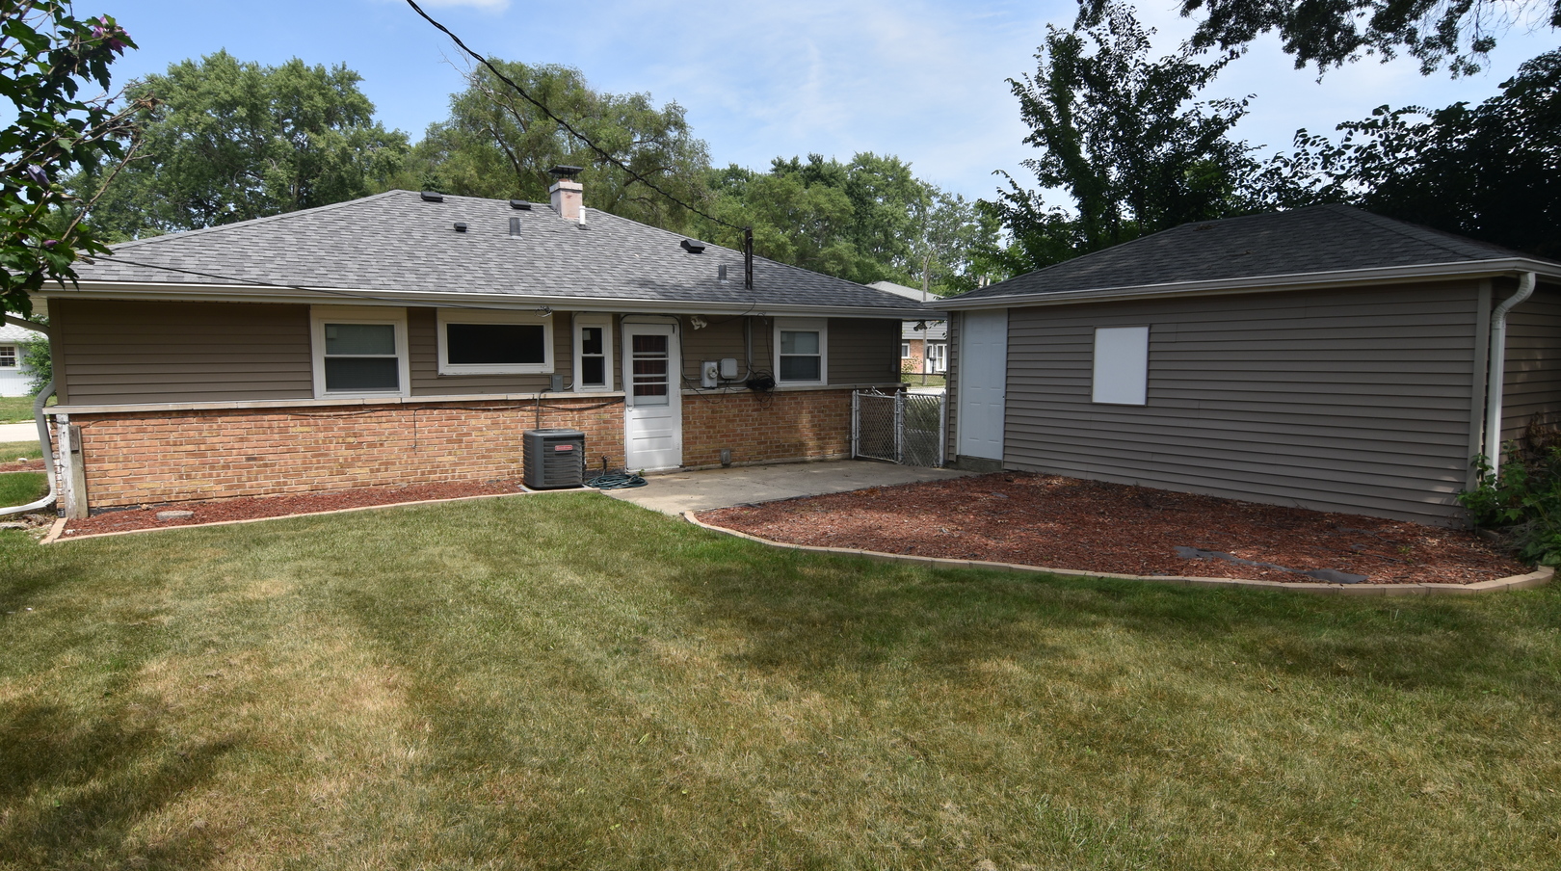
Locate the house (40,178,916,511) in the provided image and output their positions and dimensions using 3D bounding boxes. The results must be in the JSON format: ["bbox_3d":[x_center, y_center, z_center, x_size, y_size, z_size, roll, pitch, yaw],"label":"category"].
[{"bbox_3d":[-4.580,-1.925,14.268,11.800,4.350,8.900,-3,6,-29],"label":"house"}]

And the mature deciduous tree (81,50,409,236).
[{"bbox_3d":[-25.347,-10.100,39.765,14.500,16.100,13.500,-3,6,-29],"label":"mature deciduous tree"}]

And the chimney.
[{"bbox_3d":[-3.645,-4.102,14.093,0.420,0.900,0.660,-3,6,-29],"label":"chimney"}]

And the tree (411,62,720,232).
[{"bbox_3d":[-11.318,-10.750,42.795,15.000,16.800,13.500,-3,6,-29],"label":"tree"}]

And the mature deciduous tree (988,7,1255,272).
[{"bbox_3d":[7.698,-4.878,18.949,5.800,9.500,5.500,-3,6,-29],"label":"mature deciduous tree"}]

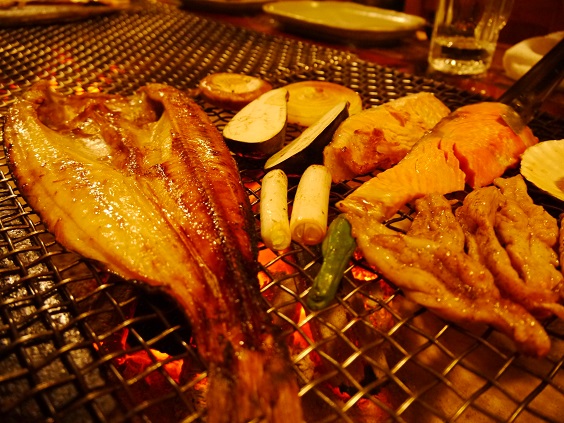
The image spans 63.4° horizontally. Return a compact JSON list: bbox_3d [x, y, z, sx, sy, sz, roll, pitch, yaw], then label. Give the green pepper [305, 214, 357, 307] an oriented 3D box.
[{"bbox_3d":[0.023,0.021,0.209,0.015,0.013,0.059,9,33,14],"label":"green pepper"}]

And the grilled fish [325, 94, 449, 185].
[{"bbox_3d":[0.076,-0.053,0.315,0.037,0.026,0.110,28,41,37],"label":"grilled fish"}]

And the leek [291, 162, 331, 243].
[{"bbox_3d":[0.017,-0.005,0.246,0.017,0.017,0.056,4,32,7],"label":"leek"}]

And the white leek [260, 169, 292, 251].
[{"bbox_3d":[-0.003,-0.003,0.245,0.015,0.015,0.060,-1,32,-1],"label":"white leek"}]

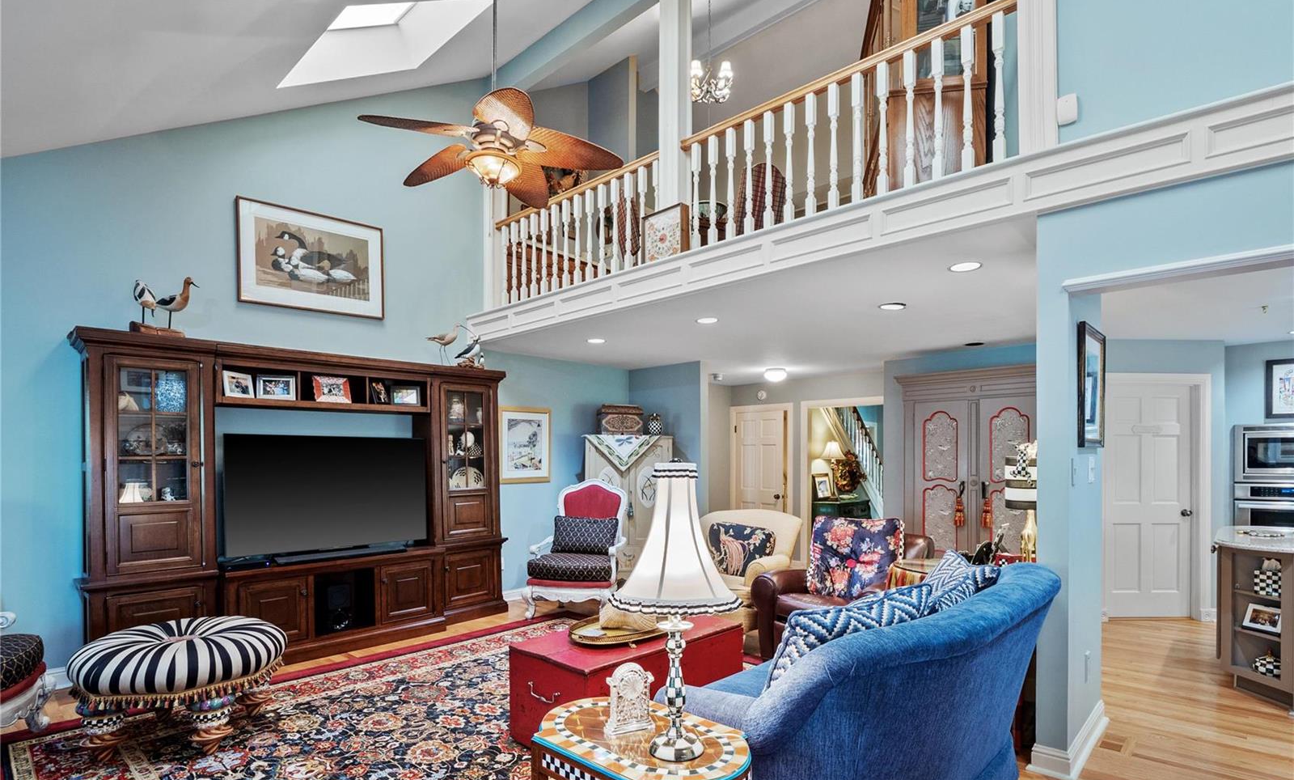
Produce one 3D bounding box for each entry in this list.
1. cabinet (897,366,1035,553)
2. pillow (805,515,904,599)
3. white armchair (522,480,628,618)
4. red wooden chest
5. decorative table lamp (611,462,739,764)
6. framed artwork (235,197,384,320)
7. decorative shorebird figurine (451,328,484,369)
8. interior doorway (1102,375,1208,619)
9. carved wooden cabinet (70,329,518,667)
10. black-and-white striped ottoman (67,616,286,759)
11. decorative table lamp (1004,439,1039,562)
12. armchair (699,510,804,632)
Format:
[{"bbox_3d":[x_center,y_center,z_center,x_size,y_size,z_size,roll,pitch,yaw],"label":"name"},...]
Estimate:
[{"bbox_3d":[3.100,0.940,5.330,1.380,2.150,0.600,-3,-5,45],"label":"cabinet"},{"bbox_3d":[1.445,1.167,4.000,0.600,0.570,0.190,-1,-20,27],"label":"pillow"},{"bbox_3d":[-0.590,1.440,5.280,0.730,1.160,0.780,-1,-3,12],"label":"white armchair"},{"bbox_3d":[-0.077,1.600,3.230,1.160,0.465,0.590,2,-3,-44],"label":"red wooden chest"},{"bbox_3d":[0.078,0.592,1.580,0.360,0.785,0.360,0,-2,0],"label":"decorative table lamp"},{"bbox_3d":[-2.594,-0.997,4.500,1.000,0.757,0.030,2,-3,-42],"label":"framed artwork"},{"bbox_3d":[-1.569,-0.368,5.040,0.280,0.350,0.130,1,-2,-21],"label":"decorative shorebird figurine"},{"bbox_3d":[4.391,0.932,4.980,0.970,2.130,0.140,0,-2,0],"label":"interior doorway"},{"bbox_3d":[-2.340,0.820,4.270,2.680,2.120,0.520,3,-5,-44],"label":"carved wooden cabinet"},{"bbox_3d":[-2.340,1.490,2.920,0.860,0.530,0.860,0,-3,-6],"label":"black-and-white striped ottoman"},{"bbox_3d":[2.232,0.701,3.350,0.310,0.800,0.310,0,-2,0],"label":"decorative table lamp"},{"bbox_3d":[0.860,1.570,5.180,0.860,0.900,0.870,-2,-4,32],"label":"armchair"}]

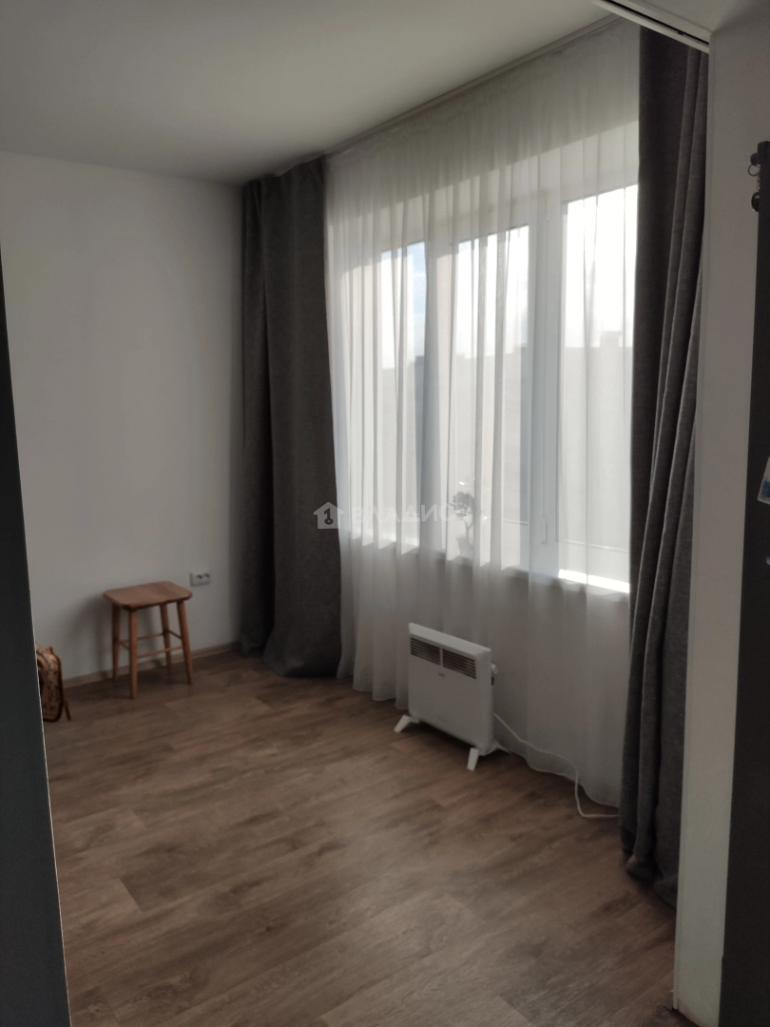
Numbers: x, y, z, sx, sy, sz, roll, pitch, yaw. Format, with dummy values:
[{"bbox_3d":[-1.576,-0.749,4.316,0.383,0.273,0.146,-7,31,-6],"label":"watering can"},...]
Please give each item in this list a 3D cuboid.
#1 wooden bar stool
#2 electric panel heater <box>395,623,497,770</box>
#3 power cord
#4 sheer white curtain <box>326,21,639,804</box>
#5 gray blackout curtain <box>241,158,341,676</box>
[{"bbox_3d":[-1.155,0.619,3.799,0.342,0.457,0.357,-8,11,-37],"label":"wooden bar stool"},{"bbox_3d":[0.263,0.703,3.079,0.219,0.440,0.465,-8,11,-37],"label":"electric panel heater"},{"bbox_3d":[0.633,0.878,2.781,0.271,0.165,0.626,-8,11,-37],"label":"power cord"},{"bbox_3d":[0.262,-0.311,3.064,0.106,2.477,1.889,-8,11,-37],"label":"sheer white curtain"},{"bbox_3d":[-0.522,-0.420,3.931,0.233,2.477,0.663,-8,11,-37],"label":"gray blackout curtain"}]

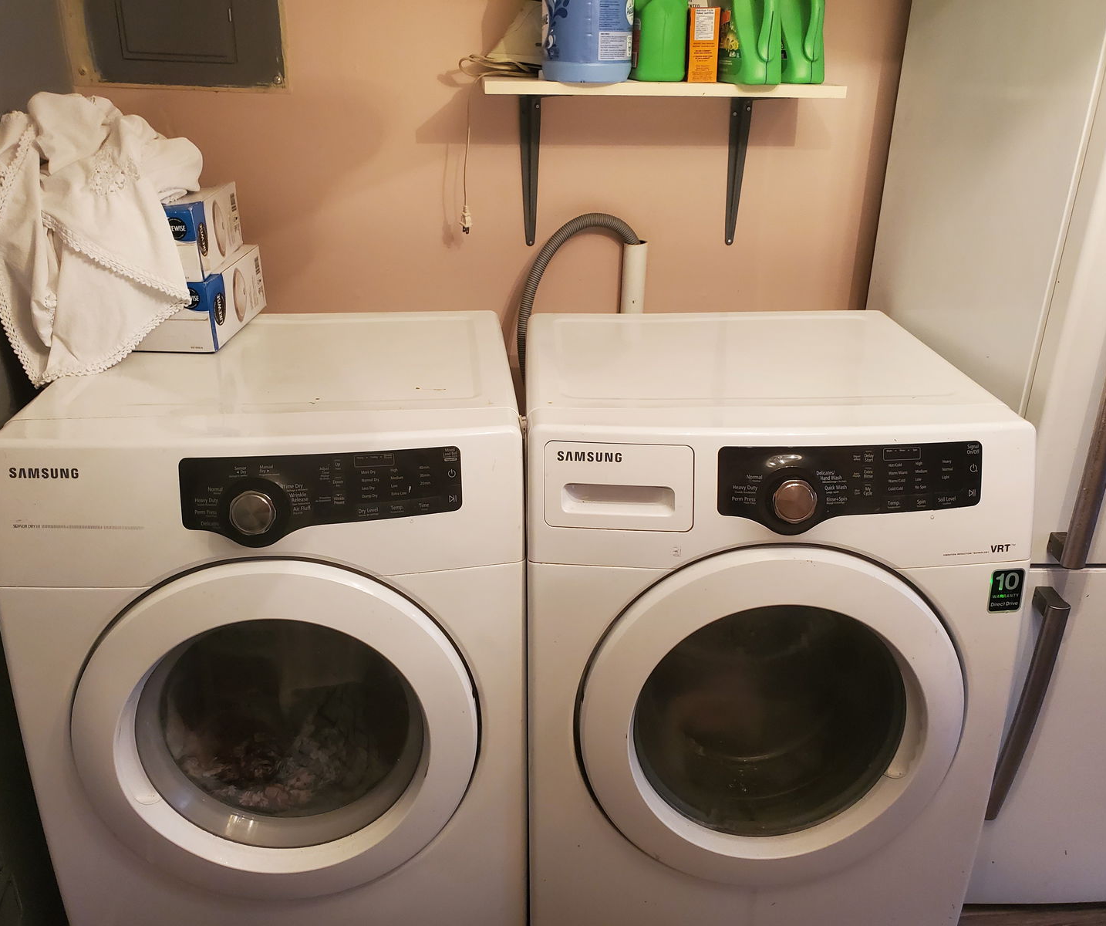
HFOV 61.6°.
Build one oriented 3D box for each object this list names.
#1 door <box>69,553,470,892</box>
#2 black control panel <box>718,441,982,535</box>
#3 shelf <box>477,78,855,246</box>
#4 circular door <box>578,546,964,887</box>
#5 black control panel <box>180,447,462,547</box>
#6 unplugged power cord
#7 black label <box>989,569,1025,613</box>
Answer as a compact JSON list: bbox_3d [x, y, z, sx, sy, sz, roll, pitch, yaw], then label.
[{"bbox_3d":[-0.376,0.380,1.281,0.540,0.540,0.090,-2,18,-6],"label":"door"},{"bbox_3d":[0.396,0.035,1.219,0.358,0.118,0.027,-1,5,-4],"label":"black control panel"},{"bbox_3d":[0.178,-0.536,1.709,0.610,0.313,0.255,-2,24,-6],"label":"shelf"},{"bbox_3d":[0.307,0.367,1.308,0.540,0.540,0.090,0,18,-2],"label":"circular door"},{"bbox_3d":[-0.295,0.045,1.197,0.357,0.119,0.027,-3,5,-8],"label":"black control panel"},{"bbox_3d":[-0.096,-0.570,1.683,0.146,0.312,0.130,-2,24,-6],"label":"unplugged power cord"},{"bbox_3d":[0.622,0.174,1.269,0.050,0.064,0.004,-4,15,-9],"label":"black label"}]

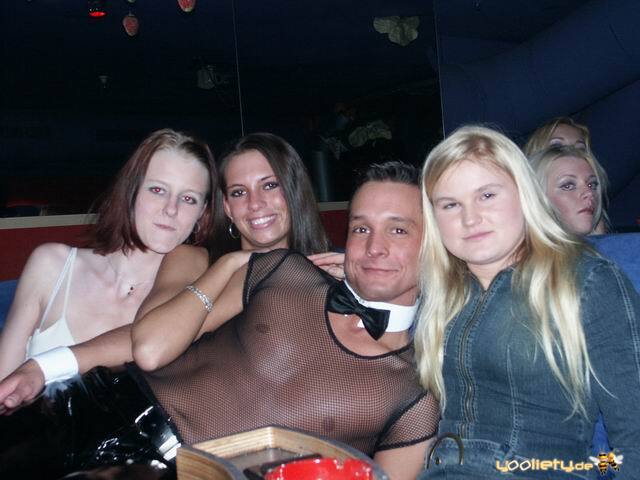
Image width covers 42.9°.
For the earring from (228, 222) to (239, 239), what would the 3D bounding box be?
[{"bbox_3d":[-0.161,-0.020,1.540,0.003,0.035,0.034,-4,0,30],"label":"earring"}]

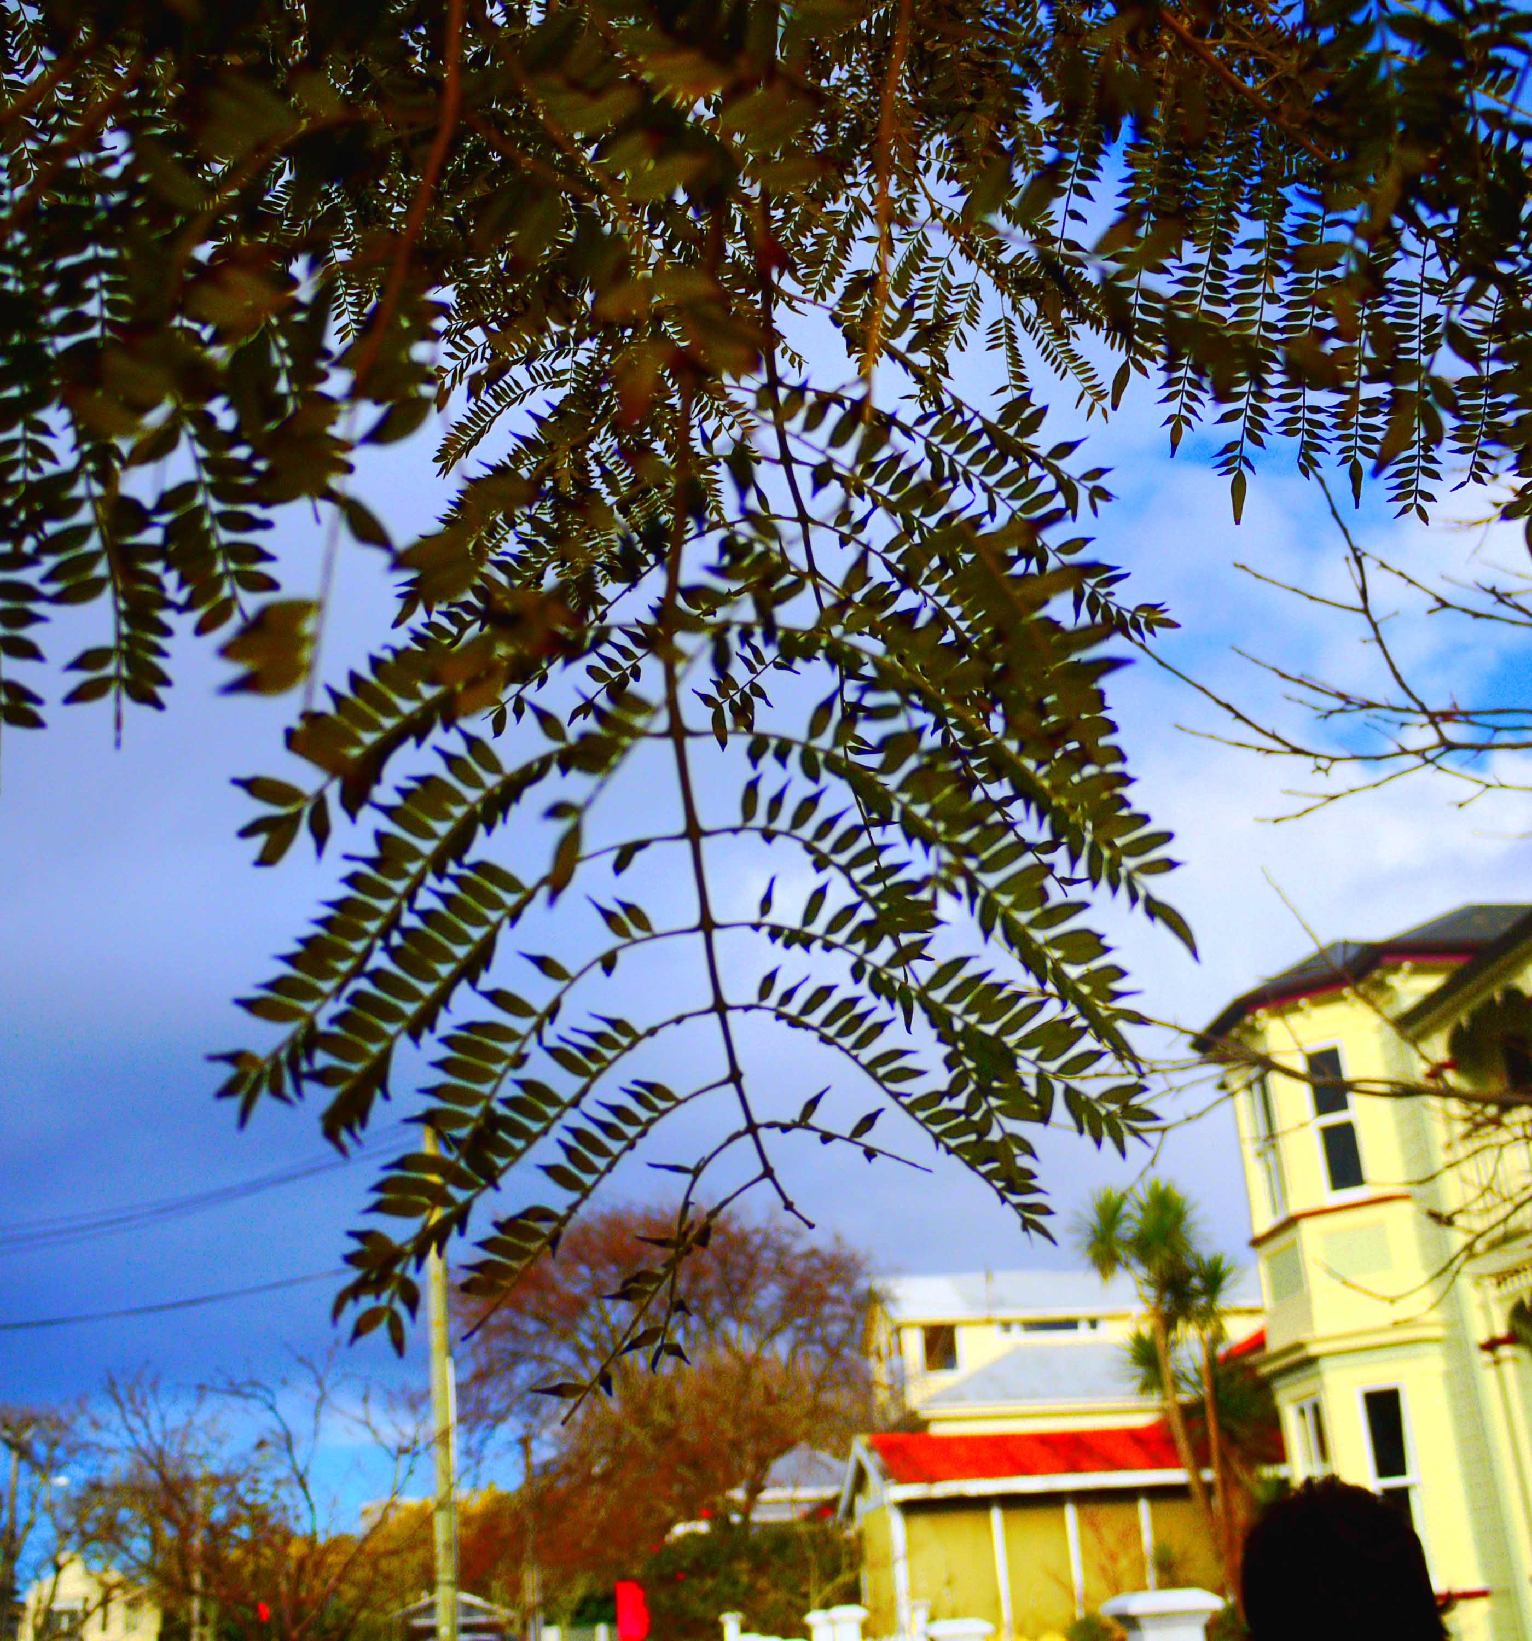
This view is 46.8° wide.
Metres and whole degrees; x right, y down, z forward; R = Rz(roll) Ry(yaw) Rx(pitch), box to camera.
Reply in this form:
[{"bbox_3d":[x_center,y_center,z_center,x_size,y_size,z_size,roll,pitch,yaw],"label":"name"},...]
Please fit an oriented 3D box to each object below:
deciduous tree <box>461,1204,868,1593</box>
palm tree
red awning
[{"bbox_3d":[-2.096,12.013,36.321,8.300,8.200,7.800,-3,-24,0],"label":"deciduous tree"},{"bbox_3d":[4.865,6.963,20.895,1.900,5.400,1.800,-3,-24,0],"label":"palm tree"},{"bbox_3d":[4.138,9.827,27.518,4.800,1.000,2.400,-1,-24,-3],"label":"red awning"}]

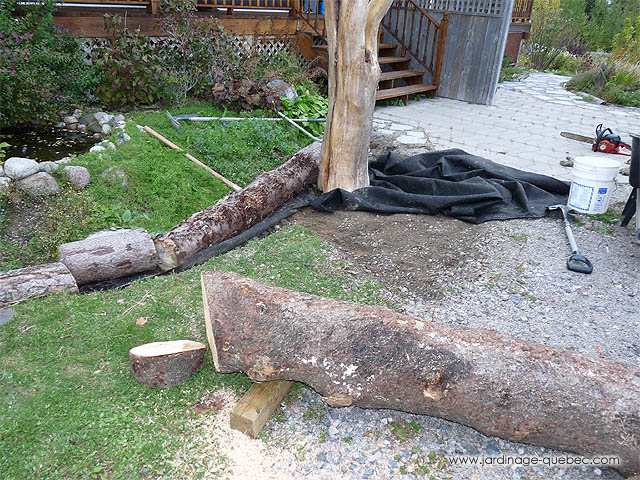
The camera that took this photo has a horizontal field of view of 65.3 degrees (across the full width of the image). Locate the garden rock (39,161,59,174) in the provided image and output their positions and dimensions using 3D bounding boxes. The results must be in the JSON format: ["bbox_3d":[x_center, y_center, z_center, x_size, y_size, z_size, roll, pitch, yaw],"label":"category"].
[{"bbox_3d":[-1.876,-0.498,3.450,0.130,0.085,0.110,-12,31,-27],"label":"garden rock"}]

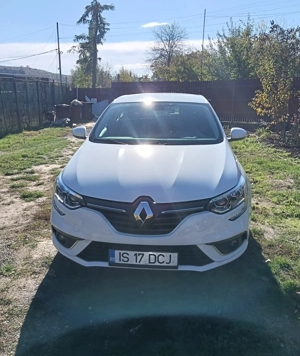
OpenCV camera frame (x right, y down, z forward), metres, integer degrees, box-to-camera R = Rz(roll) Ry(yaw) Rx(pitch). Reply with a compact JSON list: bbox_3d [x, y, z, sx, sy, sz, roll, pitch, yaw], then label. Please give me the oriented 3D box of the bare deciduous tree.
[{"bbox_3d":[1.819,-12.584,32.706,3.960,7.000,3.960,0,18,0],"label":"bare deciduous tree"}]

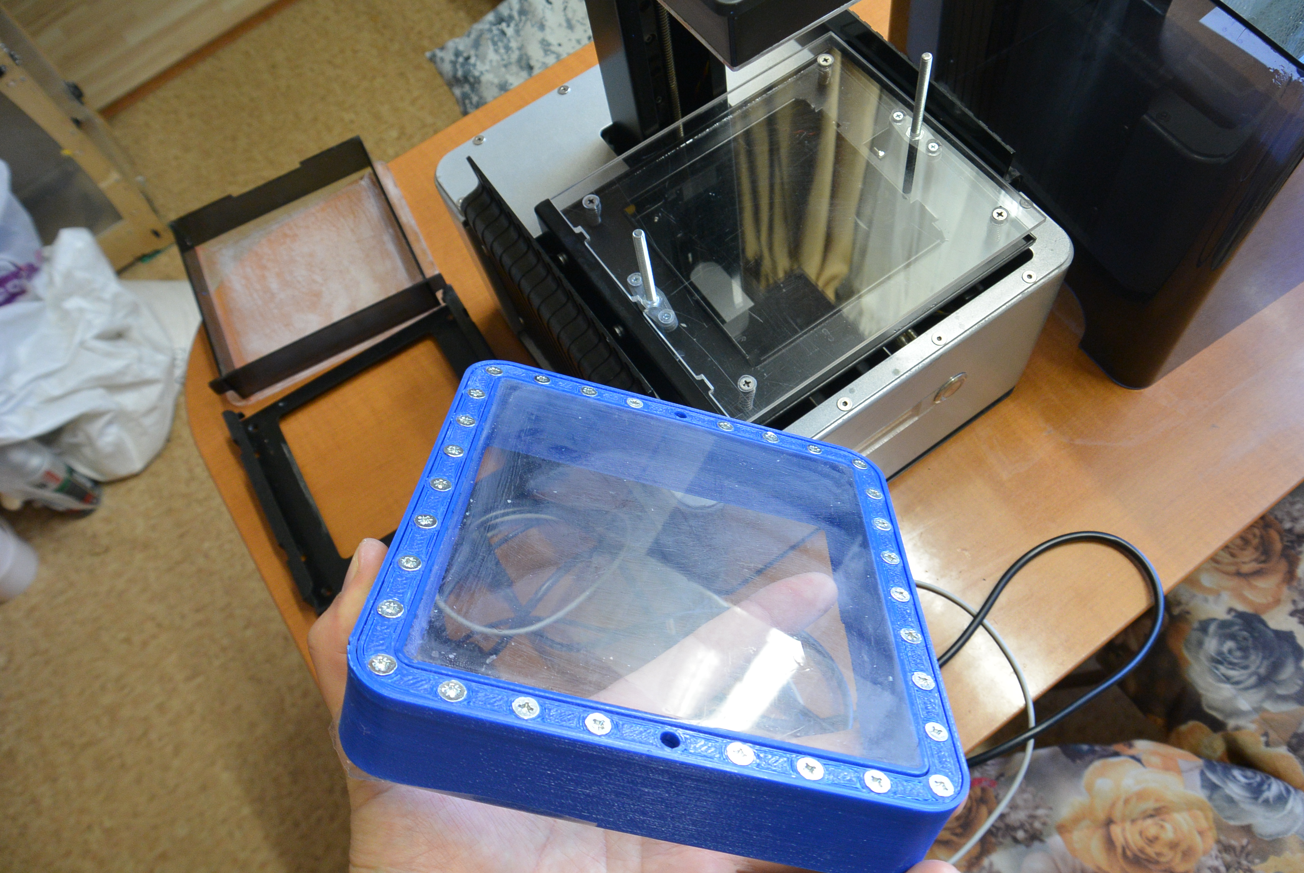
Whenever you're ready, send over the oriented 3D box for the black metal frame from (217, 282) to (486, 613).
[{"bbox_3d":[-0.190,0.005,0.711,0.194,0.017,0.185,-31,65,-8],"label":"black metal frame"}]

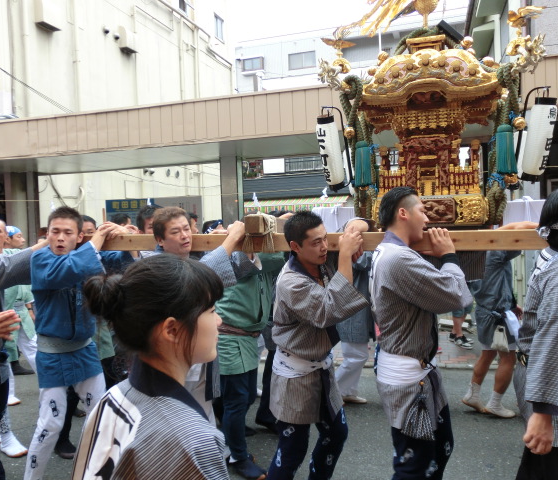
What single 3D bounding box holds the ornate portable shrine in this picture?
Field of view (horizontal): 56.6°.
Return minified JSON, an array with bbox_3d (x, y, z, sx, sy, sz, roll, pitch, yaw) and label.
[{"bbox_3d":[0.945,-0.860,3.320,1.200,1.580,1.200,-2,2,18],"label":"ornate portable shrine"}]

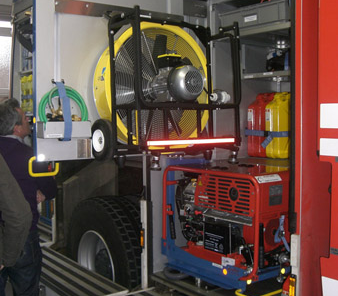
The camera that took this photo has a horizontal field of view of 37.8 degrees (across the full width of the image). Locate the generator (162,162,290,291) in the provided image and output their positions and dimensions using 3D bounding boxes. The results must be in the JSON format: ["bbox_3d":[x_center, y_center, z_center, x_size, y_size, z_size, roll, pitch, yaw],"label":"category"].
[{"bbox_3d":[0.384,0.407,2.970,0.450,0.600,0.830,-2,4,-36],"label":"generator"}]

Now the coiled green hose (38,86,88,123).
[{"bbox_3d":[-0.570,-0.198,2.701,0.290,0.275,0.080,-2,4,-36],"label":"coiled green hose"}]

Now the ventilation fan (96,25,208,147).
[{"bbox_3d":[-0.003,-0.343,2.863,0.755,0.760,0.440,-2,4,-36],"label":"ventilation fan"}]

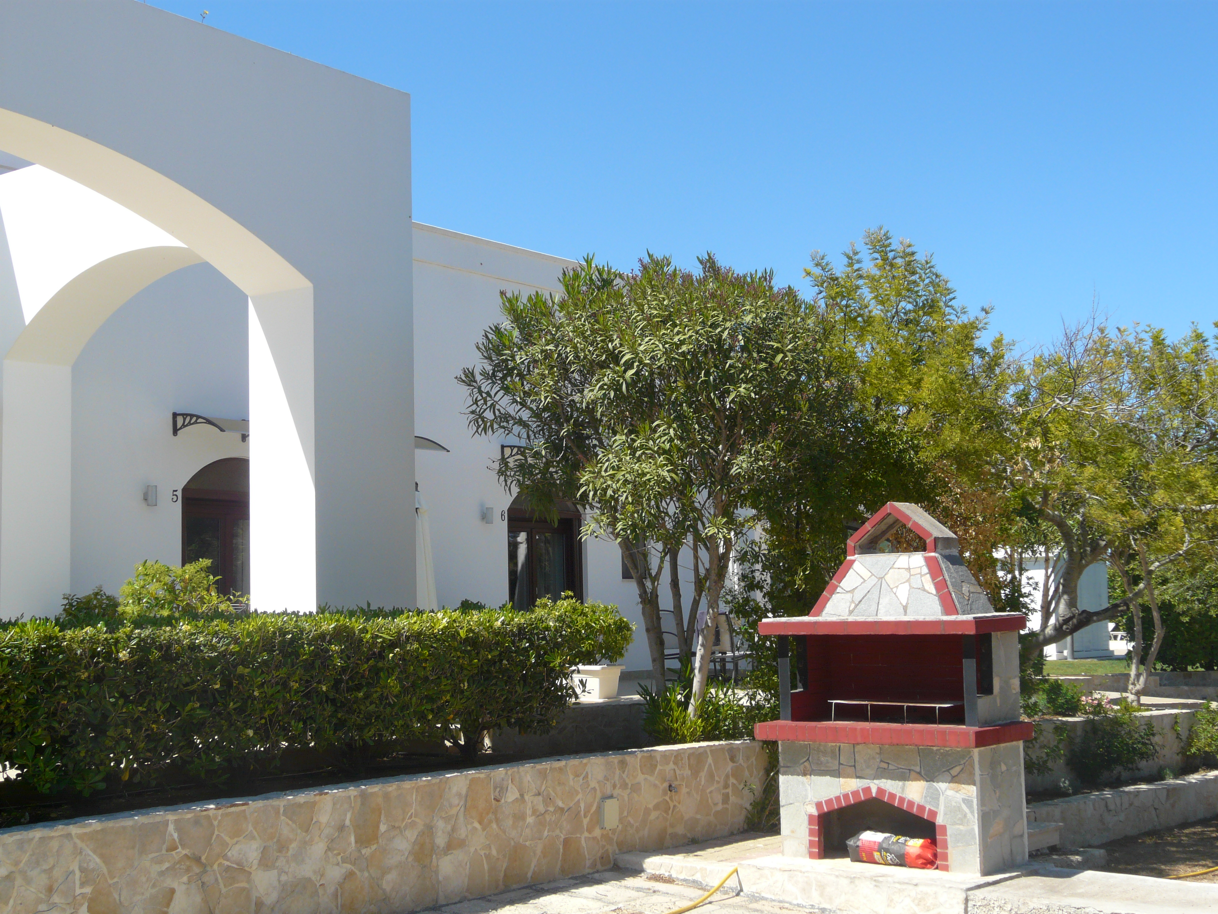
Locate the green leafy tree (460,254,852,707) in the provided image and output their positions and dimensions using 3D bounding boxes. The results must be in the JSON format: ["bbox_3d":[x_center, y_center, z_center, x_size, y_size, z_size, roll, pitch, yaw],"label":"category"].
[{"bbox_3d":[0.379,0.250,12.800,3.050,3.660,2.900,-1,-5,2],"label":"green leafy tree"}]

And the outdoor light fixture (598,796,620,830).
[{"bbox_3d":[-0.004,2.248,10.422,0.055,0.190,0.140,-6,-7,40],"label":"outdoor light fixture"}]

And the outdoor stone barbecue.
[{"bbox_3d":[1.718,1.359,10.111,1.500,2.171,0.741,-6,-7,39],"label":"outdoor stone barbecue"}]

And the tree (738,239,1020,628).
[{"bbox_3d":[2.346,-0.060,14.800,2.700,3.960,2.700,-2,-5,9],"label":"tree"}]

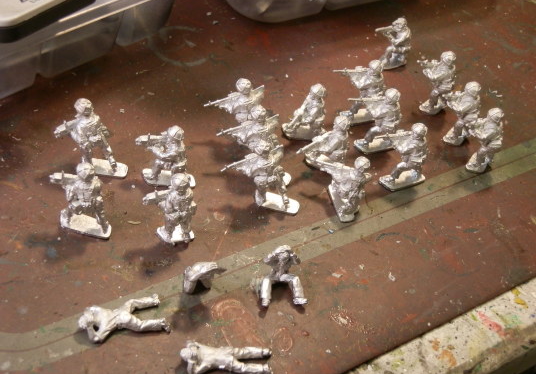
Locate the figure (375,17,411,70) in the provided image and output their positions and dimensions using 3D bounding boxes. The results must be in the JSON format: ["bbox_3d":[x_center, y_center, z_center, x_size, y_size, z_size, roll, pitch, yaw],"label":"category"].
[{"bbox_3d":[0.041,-0.047,0.316,0.013,0.018,0.007,-16,45,-24],"label":"figure"}]

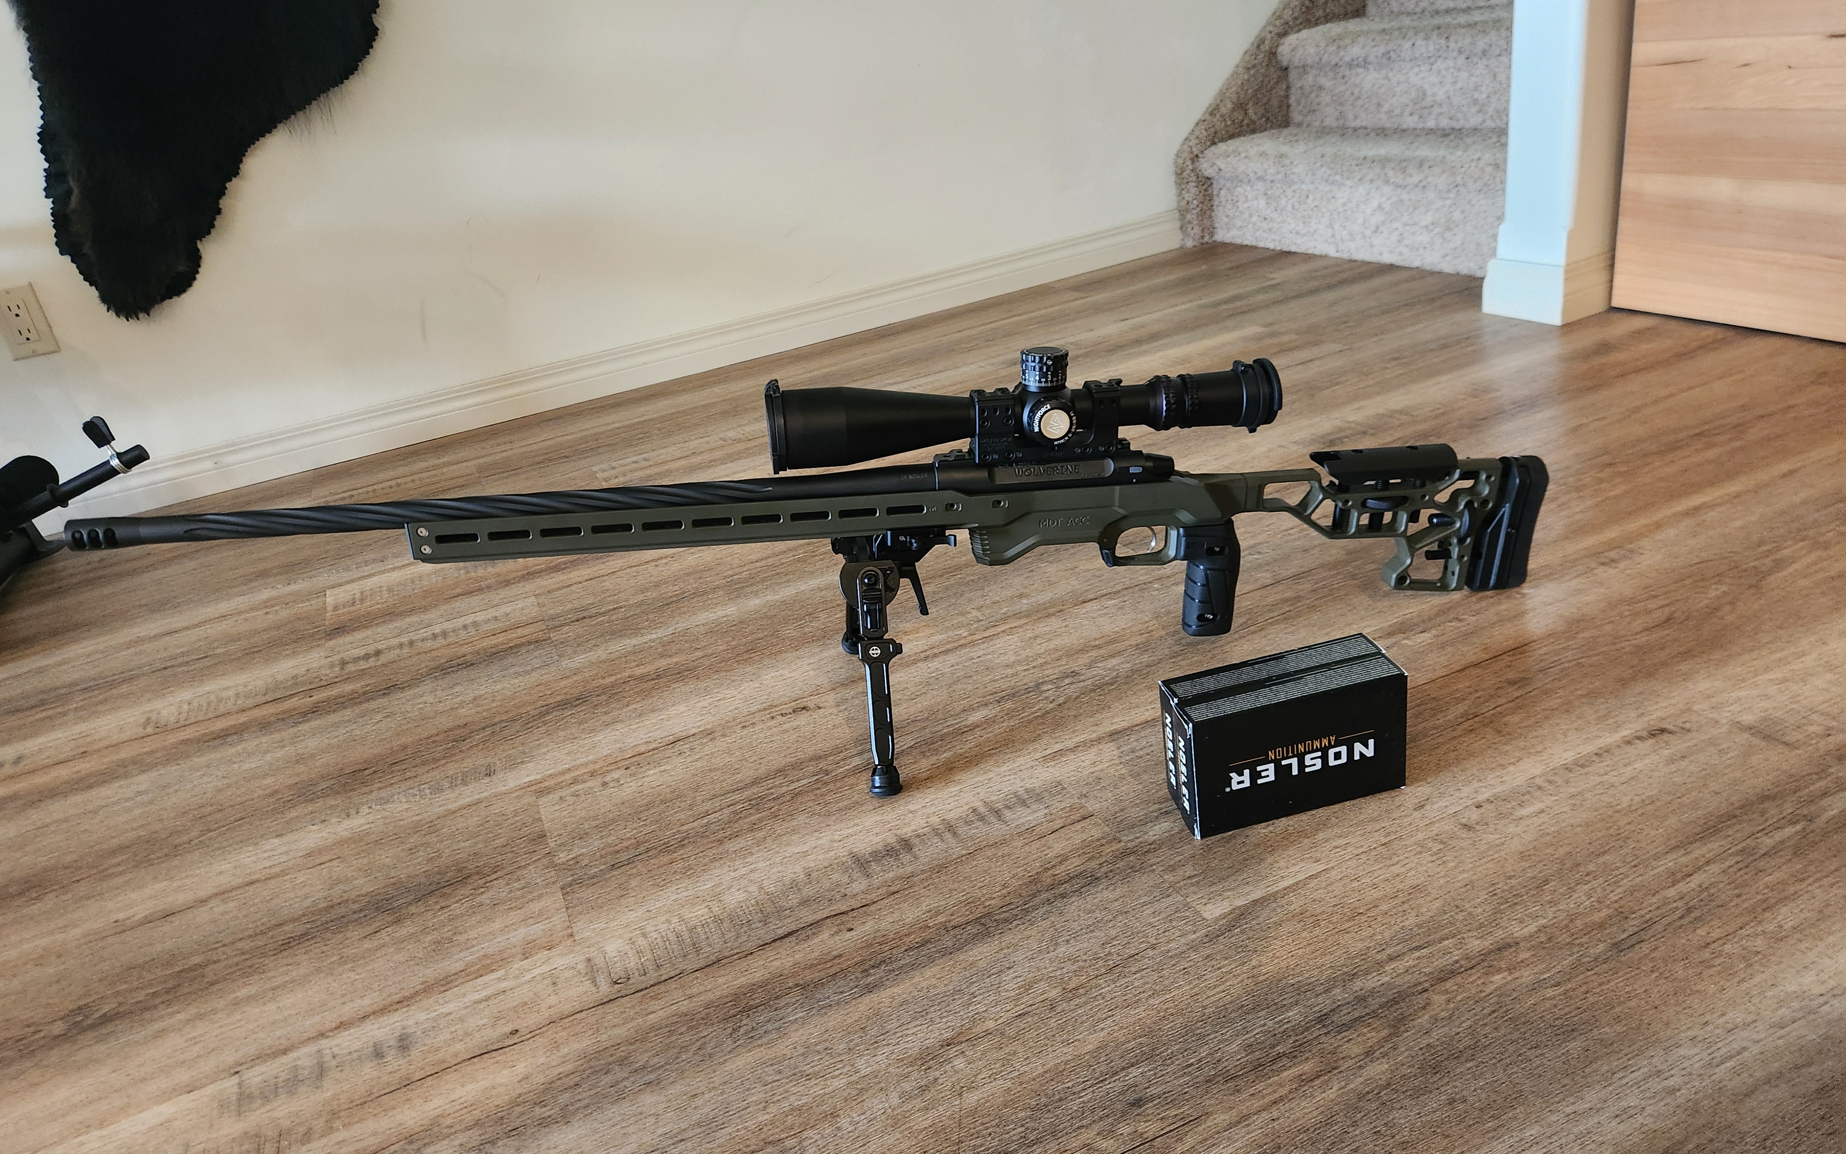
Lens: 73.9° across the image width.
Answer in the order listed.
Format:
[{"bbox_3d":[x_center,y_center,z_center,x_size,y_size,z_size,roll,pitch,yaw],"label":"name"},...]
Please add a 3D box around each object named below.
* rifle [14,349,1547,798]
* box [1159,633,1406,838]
[{"bbox_3d":[-0.044,-0.024,1.065,1.262,0.327,0.282,-6,24,-7],"label":"rifle"},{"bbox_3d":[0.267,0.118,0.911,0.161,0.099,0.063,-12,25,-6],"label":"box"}]

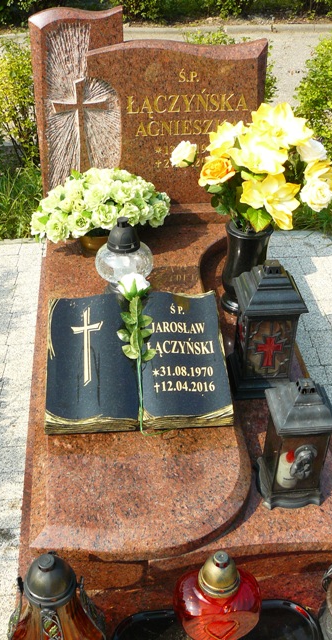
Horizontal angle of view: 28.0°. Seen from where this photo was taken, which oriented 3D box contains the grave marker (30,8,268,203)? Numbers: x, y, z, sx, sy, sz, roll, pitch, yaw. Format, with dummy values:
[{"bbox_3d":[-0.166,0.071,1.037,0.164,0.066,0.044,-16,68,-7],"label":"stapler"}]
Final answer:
[{"bbox_3d":[-0.046,-0.769,2.454,0.835,0.690,0.120,-3,33,-5],"label":"grave marker"}]

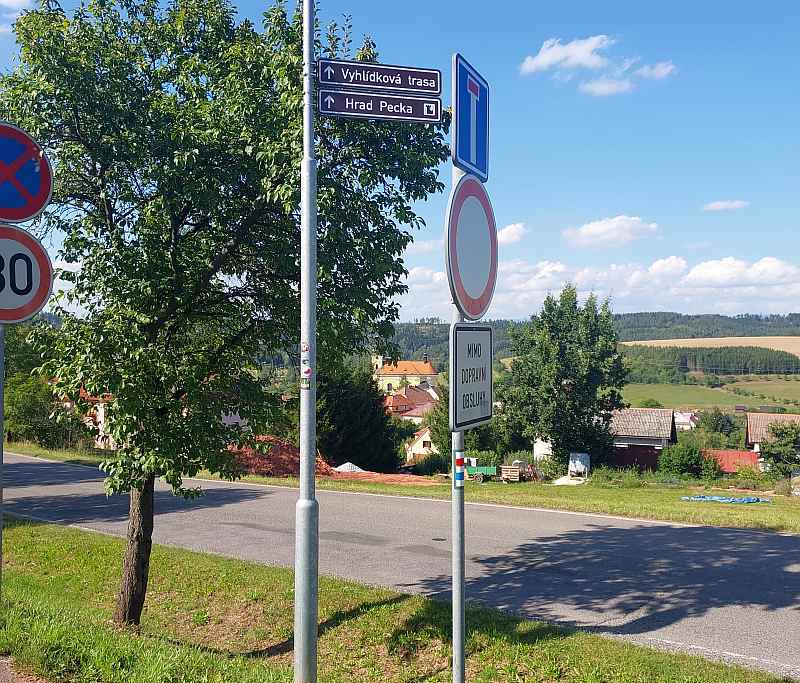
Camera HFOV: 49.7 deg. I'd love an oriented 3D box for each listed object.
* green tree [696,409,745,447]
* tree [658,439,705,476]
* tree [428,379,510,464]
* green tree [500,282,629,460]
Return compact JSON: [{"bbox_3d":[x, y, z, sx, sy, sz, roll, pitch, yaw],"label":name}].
[{"bbox_3d":[25.250,7.050,68.000,3.780,3.550,3.780,0,0,20],"label":"green tree"},{"bbox_3d":[13.700,5.670,42.000,2.240,1.900,2.130,0,0,18],"label":"tree"},{"bbox_3d":[3.830,4.710,49.000,4.660,5.220,4.420,0,0,4],"label":"tree"},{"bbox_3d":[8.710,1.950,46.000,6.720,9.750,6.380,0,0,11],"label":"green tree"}]

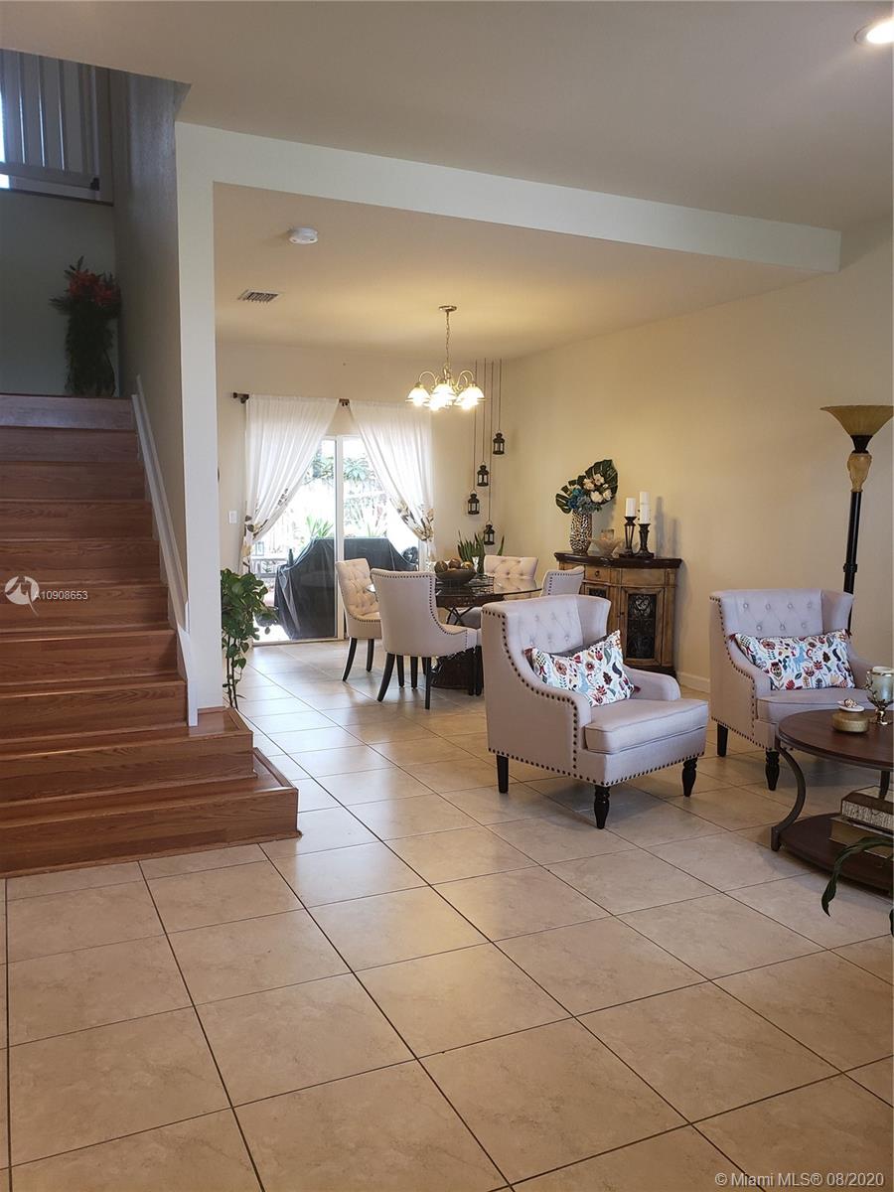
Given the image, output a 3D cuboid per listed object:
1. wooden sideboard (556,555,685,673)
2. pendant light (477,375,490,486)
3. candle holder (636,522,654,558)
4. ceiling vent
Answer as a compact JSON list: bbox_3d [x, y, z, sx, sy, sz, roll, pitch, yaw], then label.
[{"bbox_3d":[1.298,0.151,7.461,0.430,0.965,1.440,-2,6,-25],"label":"wooden sideboard"},{"bbox_3d":[0.379,-1.719,9.133,0.115,1.169,0.115,-2,6,-26],"label":"pendant light"},{"bbox_3d":[1.563,-0.434,7.014,0.115,0.254,0.115,-2,6,-26],"label":"candle holder"},{"bbox_3d":[-1.339,-2.131,6.407,0.250,0.025,0.340,-2,6,-25],"label":"ceiling vent"}]

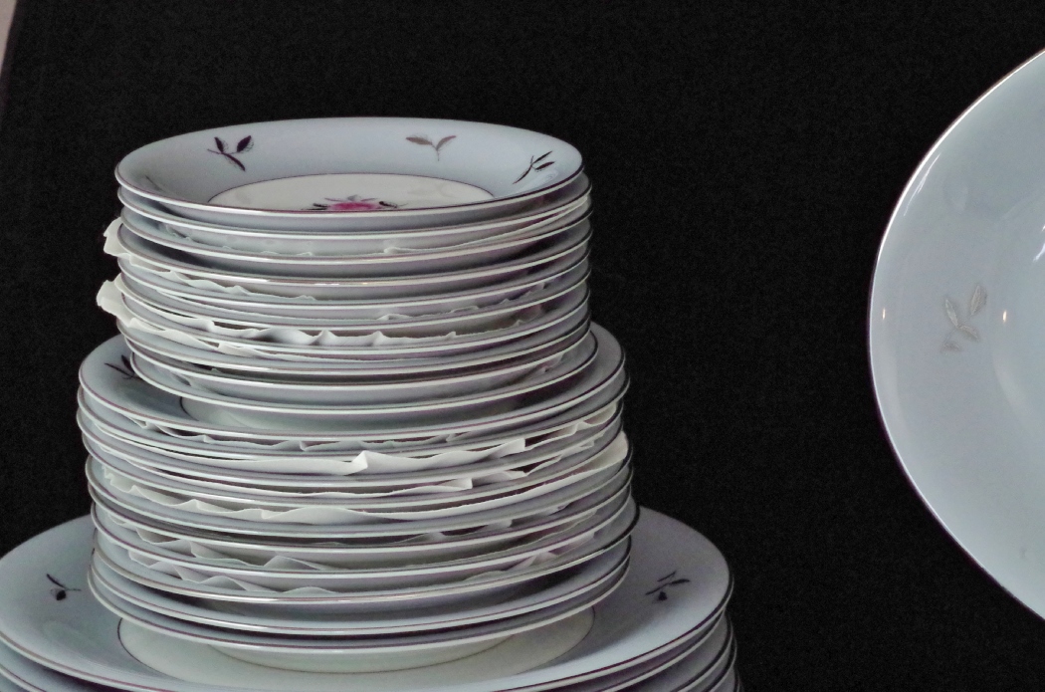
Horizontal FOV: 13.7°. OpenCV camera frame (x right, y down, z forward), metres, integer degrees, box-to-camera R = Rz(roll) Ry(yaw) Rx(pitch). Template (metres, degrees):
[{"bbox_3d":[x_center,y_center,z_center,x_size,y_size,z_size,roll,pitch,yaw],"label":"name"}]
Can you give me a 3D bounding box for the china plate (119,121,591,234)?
[{"bbox_3d":[-0.060,-0.054,1.517,0.163,0.019,0.163,0,14,0],"label":"china plate"}]

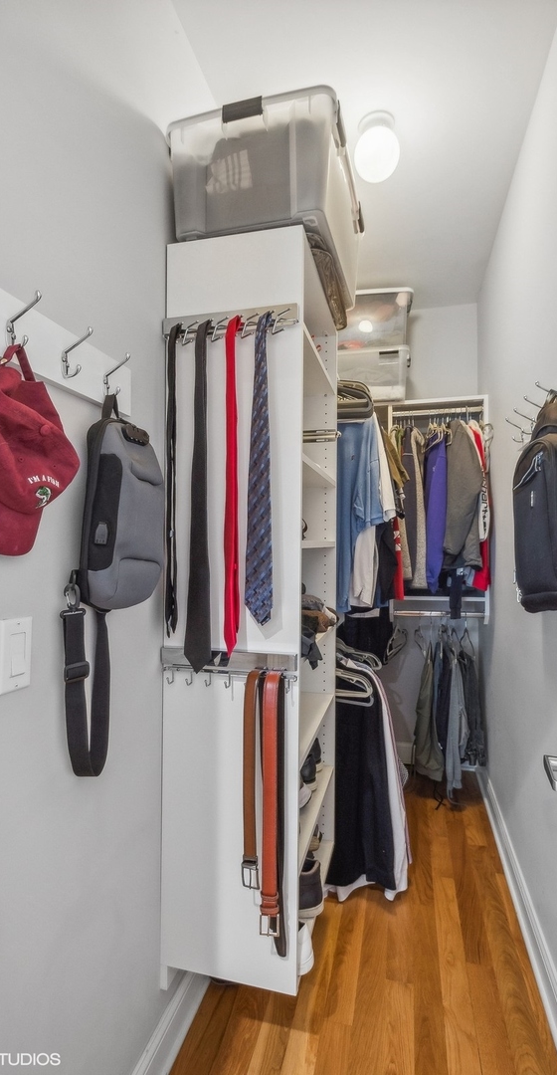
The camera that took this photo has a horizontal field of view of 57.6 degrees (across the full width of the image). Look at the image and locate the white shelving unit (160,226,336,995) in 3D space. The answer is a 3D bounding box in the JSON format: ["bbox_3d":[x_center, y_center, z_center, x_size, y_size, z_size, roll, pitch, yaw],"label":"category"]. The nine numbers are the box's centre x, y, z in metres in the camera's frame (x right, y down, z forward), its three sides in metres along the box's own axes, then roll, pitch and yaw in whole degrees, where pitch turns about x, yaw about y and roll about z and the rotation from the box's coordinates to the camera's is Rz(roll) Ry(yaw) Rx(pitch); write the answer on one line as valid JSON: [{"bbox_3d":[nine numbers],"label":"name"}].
[{"bbox_3d":[-0.043,0.170,1.568,0.357,1.848,0.633,0,-1,14],"label":"white shelving unit"}]

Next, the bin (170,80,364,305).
[{"bbox_3d":[0.006,-0.909,1.500,0.440,0.280,0.568,0,-1,17],"label":"bin"}]

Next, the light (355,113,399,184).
[{"bbox_3d":[0.338,-1.324,1.741,0.152,0.177,0.152,0,-1,14],"label":"light"}]

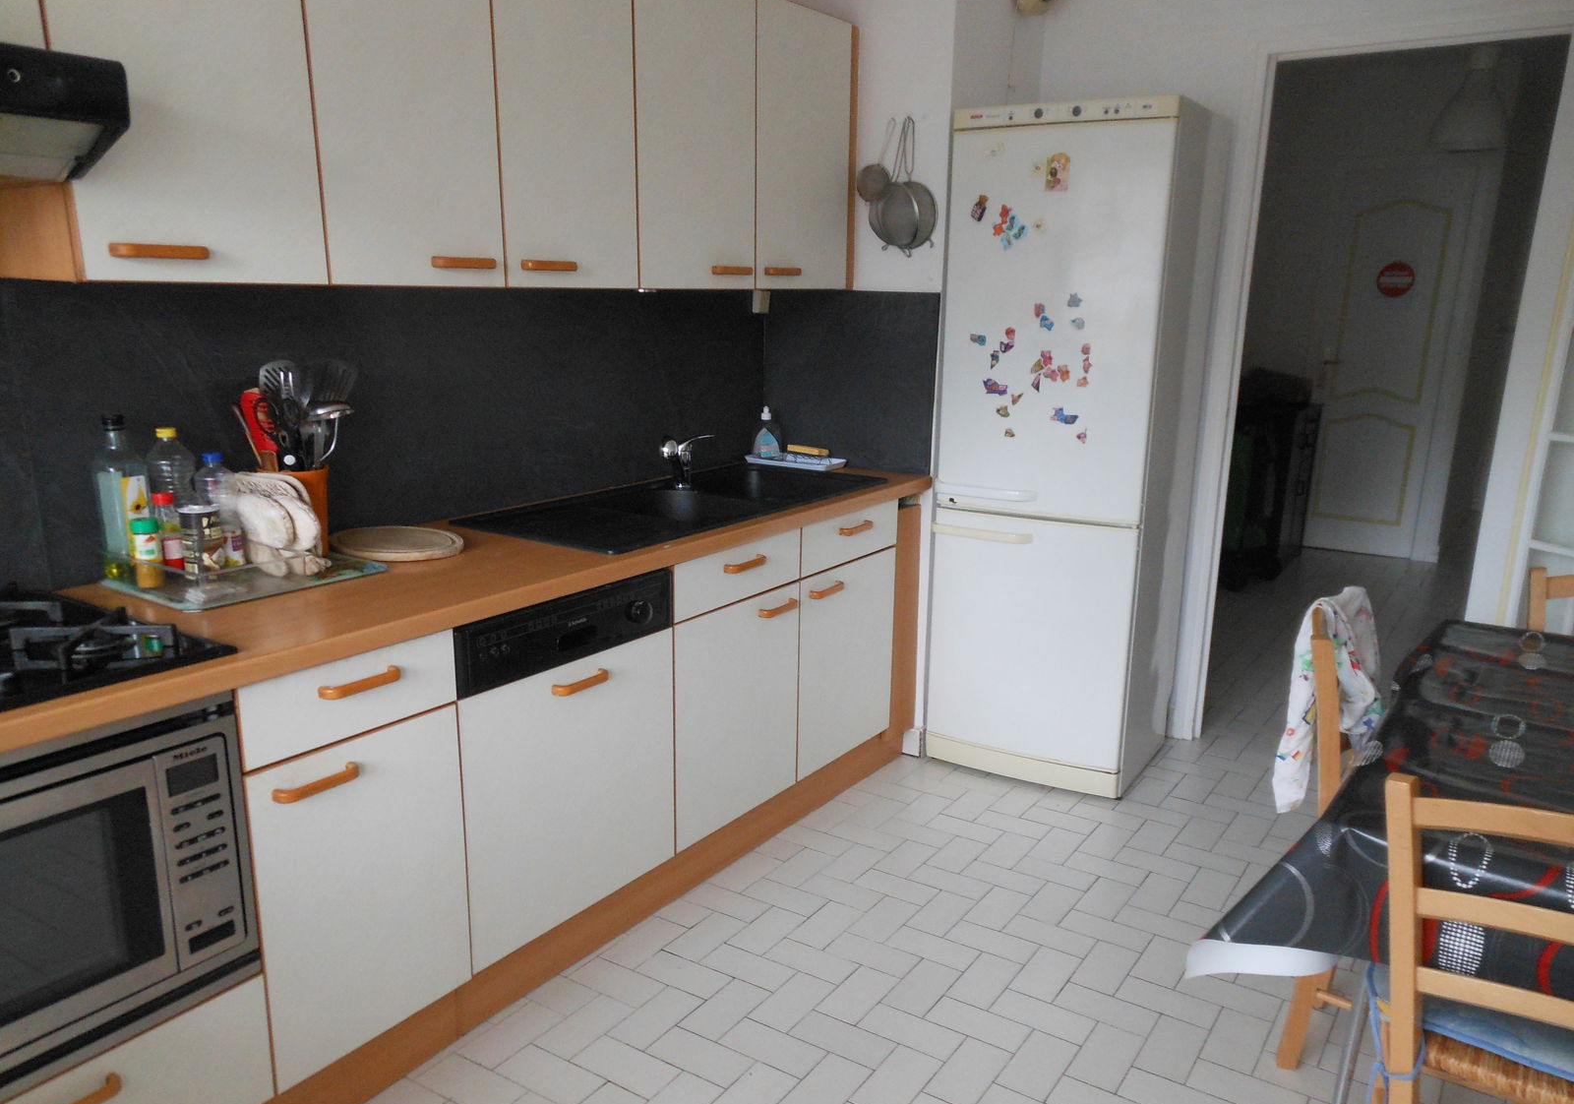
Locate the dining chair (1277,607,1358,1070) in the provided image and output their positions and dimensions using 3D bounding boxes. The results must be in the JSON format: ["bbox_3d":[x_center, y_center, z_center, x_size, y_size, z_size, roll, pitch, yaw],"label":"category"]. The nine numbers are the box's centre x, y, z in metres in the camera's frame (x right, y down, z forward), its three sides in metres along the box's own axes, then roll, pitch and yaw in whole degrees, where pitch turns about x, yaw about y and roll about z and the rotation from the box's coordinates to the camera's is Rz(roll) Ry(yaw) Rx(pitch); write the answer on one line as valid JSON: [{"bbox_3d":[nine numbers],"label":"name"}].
[{"bbox_3d":[1.204,0.548,2.110,0.450,0.870,0.400,10,16,34],"label":"dining chair"}]

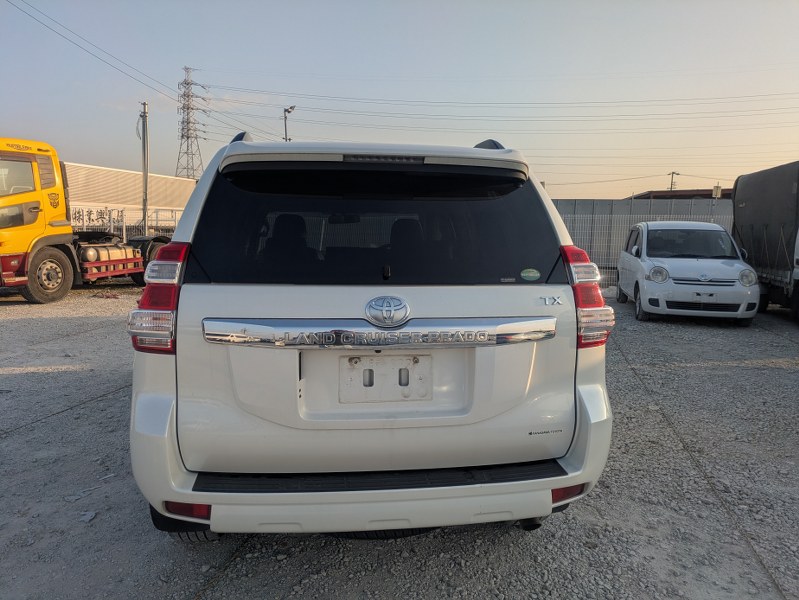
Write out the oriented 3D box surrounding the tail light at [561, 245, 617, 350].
[{"bbox_3d":[0.728,-0.007,2.214,0.225,0.400,0.220,0,7,-7],"label":"tail light"}]

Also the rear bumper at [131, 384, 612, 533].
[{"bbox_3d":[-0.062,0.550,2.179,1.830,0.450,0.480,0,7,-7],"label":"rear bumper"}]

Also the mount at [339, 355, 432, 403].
[{"bbox_3d":[-0.047,0.282,2.057,0.330,0.165,0.025,0,7,-7],"label":"mount"}]

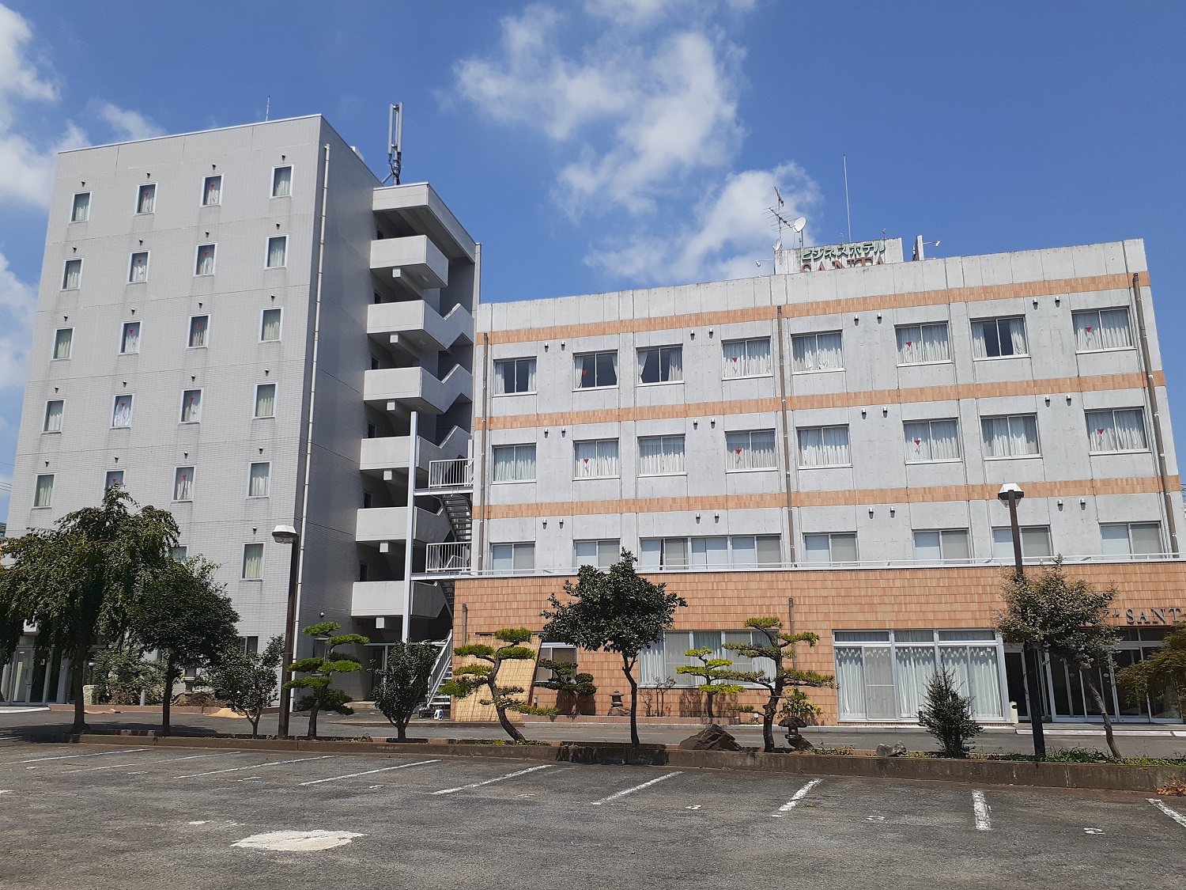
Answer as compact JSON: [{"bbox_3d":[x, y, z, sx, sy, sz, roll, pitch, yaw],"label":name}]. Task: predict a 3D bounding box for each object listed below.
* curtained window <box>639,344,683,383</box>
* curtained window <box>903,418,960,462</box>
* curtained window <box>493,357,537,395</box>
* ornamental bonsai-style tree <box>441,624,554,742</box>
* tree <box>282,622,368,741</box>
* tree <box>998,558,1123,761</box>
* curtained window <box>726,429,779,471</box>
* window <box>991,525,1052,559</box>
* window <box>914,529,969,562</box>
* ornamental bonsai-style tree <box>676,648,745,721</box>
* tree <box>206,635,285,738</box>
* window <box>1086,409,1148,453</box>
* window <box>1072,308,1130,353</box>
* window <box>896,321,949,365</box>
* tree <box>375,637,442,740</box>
[{"bbox_3d":[2.287,-2.713,31.628,1.590,1.341,0.150,-3,-13,13],"label":"curtained window"},{"bbox_3d":[10.165,-0.116,27.755,1.579,1.321,0.150,-3,-14,13],"label":"curtained window"},{"bbox_3d":[-2.667,-2.323,31.770,1.576,1.335,0.150,-3,-14,14],"label":"curtained window"},{"bbox_3d":[-2.016,5.001,19.263,2.301,2.260,1.956,-3,-14,14],"label":"ornamental bonsai-style tree"},{"bbox_3d":[-5.884,5.191,20.432,1.813,2.500,1.631,-3,-14,14],"label":"tree"},{"bbox_3d":[7.988,3.638,15.828,1.919,3.273,1.823,-3,-14,14],"label":"tree"},{"bbox_3d":[5.182,0.195,30.241,1.602,1.329,0.150,-3,-13,13],"label":"curtained window"},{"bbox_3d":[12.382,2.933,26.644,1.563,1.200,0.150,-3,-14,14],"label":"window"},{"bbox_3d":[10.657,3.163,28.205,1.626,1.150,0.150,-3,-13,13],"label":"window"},{"bbox_3d":[3.332,6.784,26.289,1.929,2.014,1.389,-3,-14,13],"label":"ornamental bonsai-style tree"},{"bbox_3d":[-7.853,5.466,20.877,1.690,2.207,1.605,-3,-14,14],"label":"tree"},{"bbox_3d":[15.060,-0.410,26.580,1.562,1.324,0.150,-3,-14,13],"label":"window"},{"bbox_3d":[15.118,-3.389,27.415,1.597,1.349,0.150,-3,-14,14],"label":"window"},{"bbox_3d":[10.279,-3.141,28.776,1.570,1.348,0.150,-3,-13,13],"label":"window"},{"bbox_3d":[-4.072,5.341,20.245,1.480,2.100,1.350,2,-13,-11],"label":"tree"}]

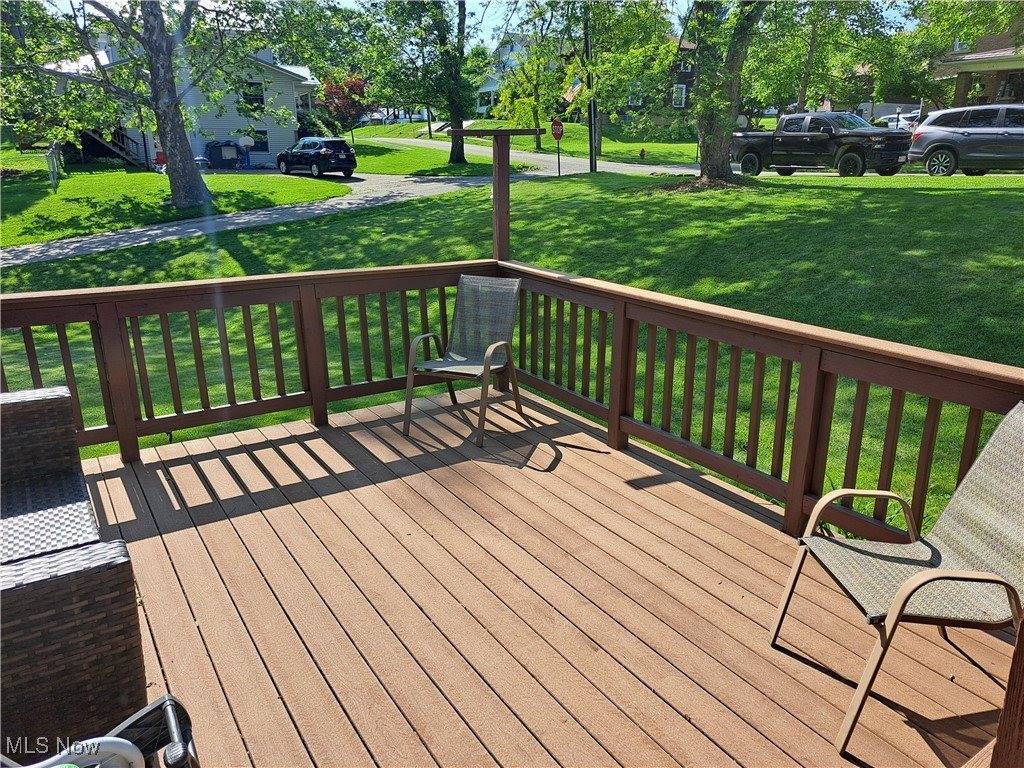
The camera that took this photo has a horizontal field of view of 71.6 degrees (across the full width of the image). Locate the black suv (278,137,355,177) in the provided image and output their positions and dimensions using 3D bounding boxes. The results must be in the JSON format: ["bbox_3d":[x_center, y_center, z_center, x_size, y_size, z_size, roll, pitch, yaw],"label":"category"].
[{"bbox_3d":[-8.910,-10.280,32.252,4.650,1.700,1.840,16,24,40],"label":"black suv"}]

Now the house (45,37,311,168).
[{"bbox_3d":[-19.000,-17.296,44.009,13.500,7.600,10.500,-2,18,-8],"label":"house"}]

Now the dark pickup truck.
[{"bbox_3d":[9.830,-7.615,22.919,2.060,1.970,5.900,-11,21,-30],"label":"dark pickup truck"}]

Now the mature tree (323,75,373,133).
[{"bbox_3d":[-10.000,-16.450,43.022,3.200,3.900,3.200,0,18,0],"label":"mature tree"}]

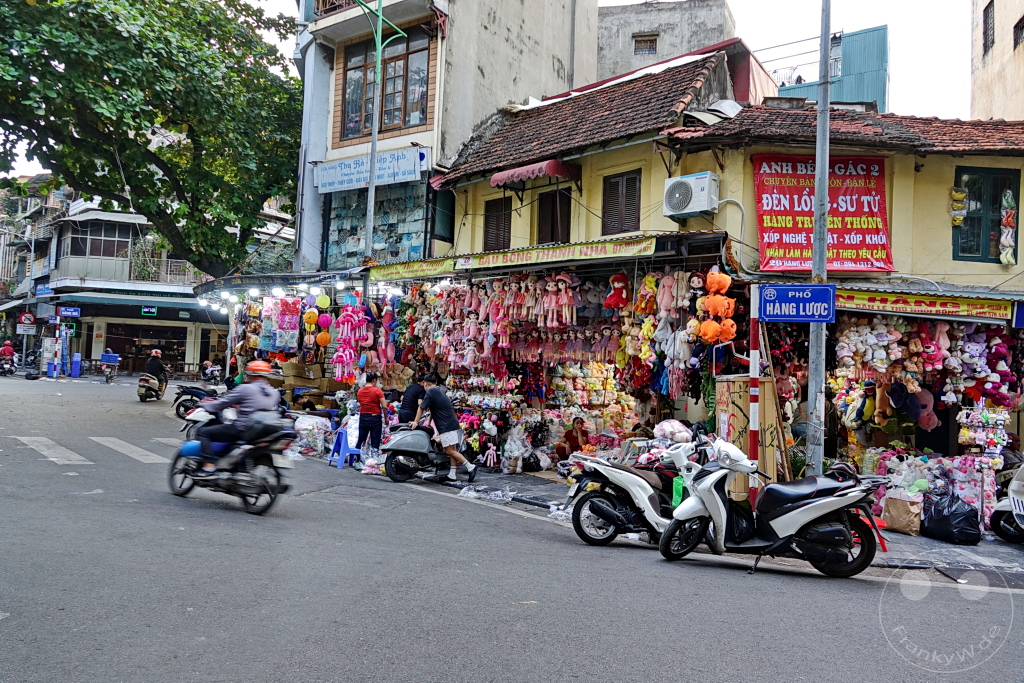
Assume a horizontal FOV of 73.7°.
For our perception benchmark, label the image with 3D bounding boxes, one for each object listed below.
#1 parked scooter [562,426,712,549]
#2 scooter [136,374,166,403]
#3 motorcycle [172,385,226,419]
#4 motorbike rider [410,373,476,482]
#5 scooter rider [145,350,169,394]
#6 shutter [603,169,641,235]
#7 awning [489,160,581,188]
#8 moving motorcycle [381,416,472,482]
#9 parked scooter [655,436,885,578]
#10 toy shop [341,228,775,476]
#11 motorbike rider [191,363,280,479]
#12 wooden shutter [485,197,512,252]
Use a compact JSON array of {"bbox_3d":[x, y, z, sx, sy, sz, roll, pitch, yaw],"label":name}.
[{"bbox_3d":[1.399,1.363,6.268,1.830,1.120,0.700,2,-2,12],"label":"parked scooter"},{"bbox_3d":[-10.925,1.318,20.752,0.680,1.070,1.820,2,-2,-5],"label":"scooter"},{"bbox_3d":[-7.406,1.329,16.718,1.900,1.080,0.700,2,-1,-12],"label":"motorcycle"},{"bbox_3d":[-0.908,1.140,9.050,0.850,1.440,0.520,2,-2,21],"label":"motorbike rider"},{"bbox_3d":[-10.764,0.910,20.700,0.620,1.370,0.780,2,-2,-5],"label":"scooter rider"},{"bbox_3d":[1.906,-2.389,11.820,0.070,1.038,0.784,3,-2,-44],"label":"shutter"},{"bbox_3d":[0.427,-3.098,12.852,0.720,0.304,1.681,3,-2,-44],"label":"awning"},{"bbox_3d":[-1.058,1.395,9.855,0.680,1.080,1.800,1,-2,43],"label":"moving motorcycle"},{"bbox_3d":[2.247,1.437,5.965,1.920,1.110,0.700,2,-1,13],"label":"parked scooter"},{"bbox_3d":[0.529,0.390,11.324,2.500,3.184,7.671,3,-2,-44],"label":"toy shop"},{"bbox_3d":[-2.935,0.829,7.300,0.920,1.270,0.620,1,-2,31],"label":"motorbike rider"},{"bbox_3d":[-0.303,-2.304,13.434,0.080,1.040,0.780,4,-2,-45],"label":"wooden shutter"}]

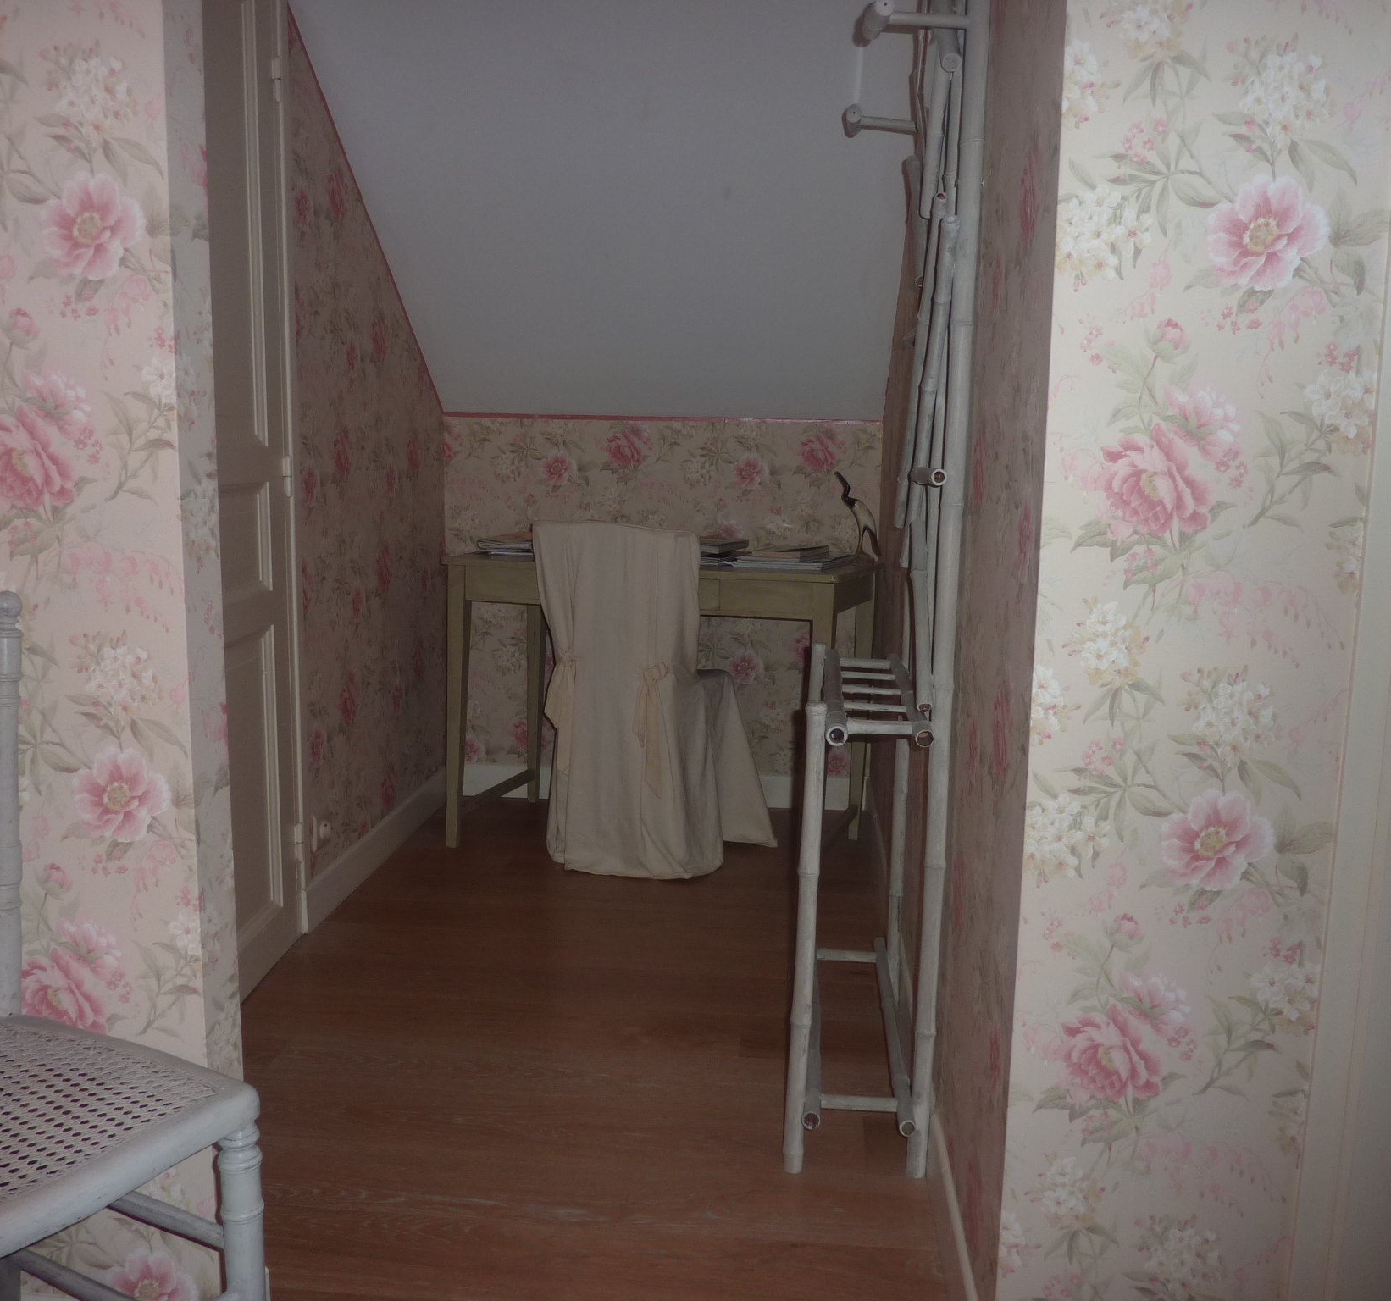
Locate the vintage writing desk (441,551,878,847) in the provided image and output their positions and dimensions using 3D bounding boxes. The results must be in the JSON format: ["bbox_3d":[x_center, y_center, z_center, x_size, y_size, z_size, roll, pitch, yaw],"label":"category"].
[{"bbox_3d":[-0.079,0.136,3.212,0.994,0.732,0.500,4,9,19],"label":"vintage writing desk"}]

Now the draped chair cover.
[{"bbox_3d":[-0.073,0.102,3.102,0.457,0.831,0.486,5,9,25],"label":"draped chair cover"}]

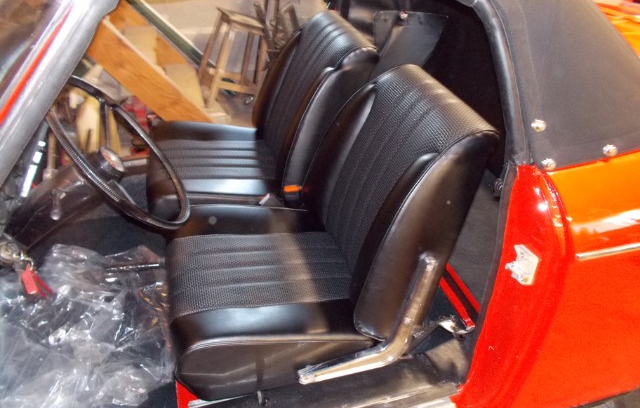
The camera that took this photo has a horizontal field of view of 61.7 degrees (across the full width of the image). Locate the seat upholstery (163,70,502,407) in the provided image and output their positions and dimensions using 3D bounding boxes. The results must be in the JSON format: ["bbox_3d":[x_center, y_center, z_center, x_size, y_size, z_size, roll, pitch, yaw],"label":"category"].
[{"bbox_3d":[-0.041,0.045,1.444,0.743,0.700,0.479,-6,33,-17],"label":"seat upholstery"}]

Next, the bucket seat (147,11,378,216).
[{"bbox_3d":[-0.261,-0.300,1.960,0.738,0.691,0.479,-6,33,-17],"label":"bucket seat"}]

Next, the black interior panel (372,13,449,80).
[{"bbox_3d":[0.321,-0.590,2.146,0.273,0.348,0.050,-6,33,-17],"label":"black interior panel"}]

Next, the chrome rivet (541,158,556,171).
[{"bbox_3d":[0.479,-0.083,1.125,0.024,0.024,0.012,-6,13,-17],"label":"chrome rivet"}]

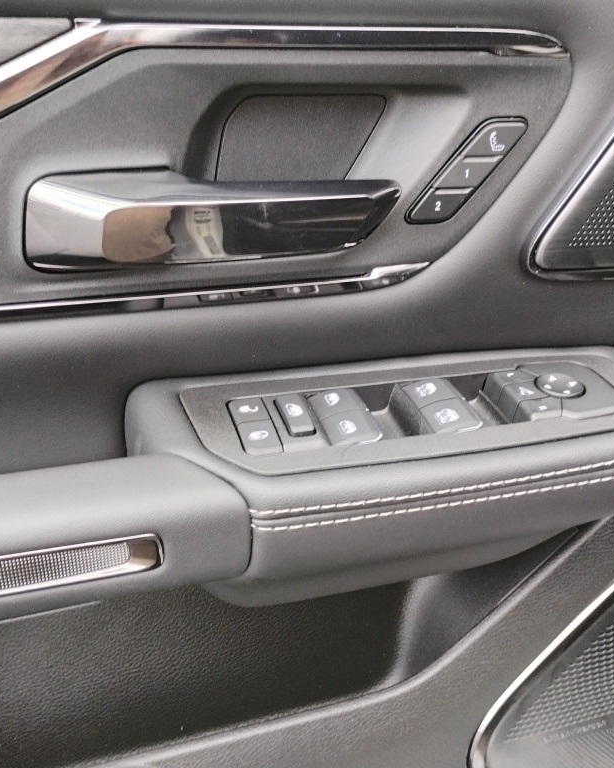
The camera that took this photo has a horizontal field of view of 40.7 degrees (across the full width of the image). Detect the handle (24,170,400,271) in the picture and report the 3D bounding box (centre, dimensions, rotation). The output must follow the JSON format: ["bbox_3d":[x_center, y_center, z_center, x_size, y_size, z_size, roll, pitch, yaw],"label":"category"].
[{"bbox_3d":[-0.039,-0.066,0.358,0.156,0.039,0.047,-6,32,-15],"label":"handle"}]

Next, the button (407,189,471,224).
[{"bbox_3d":[0.065,-0.086,0.404,0.030,0.017,0.007,-6,32,-15],"label":"button"}]

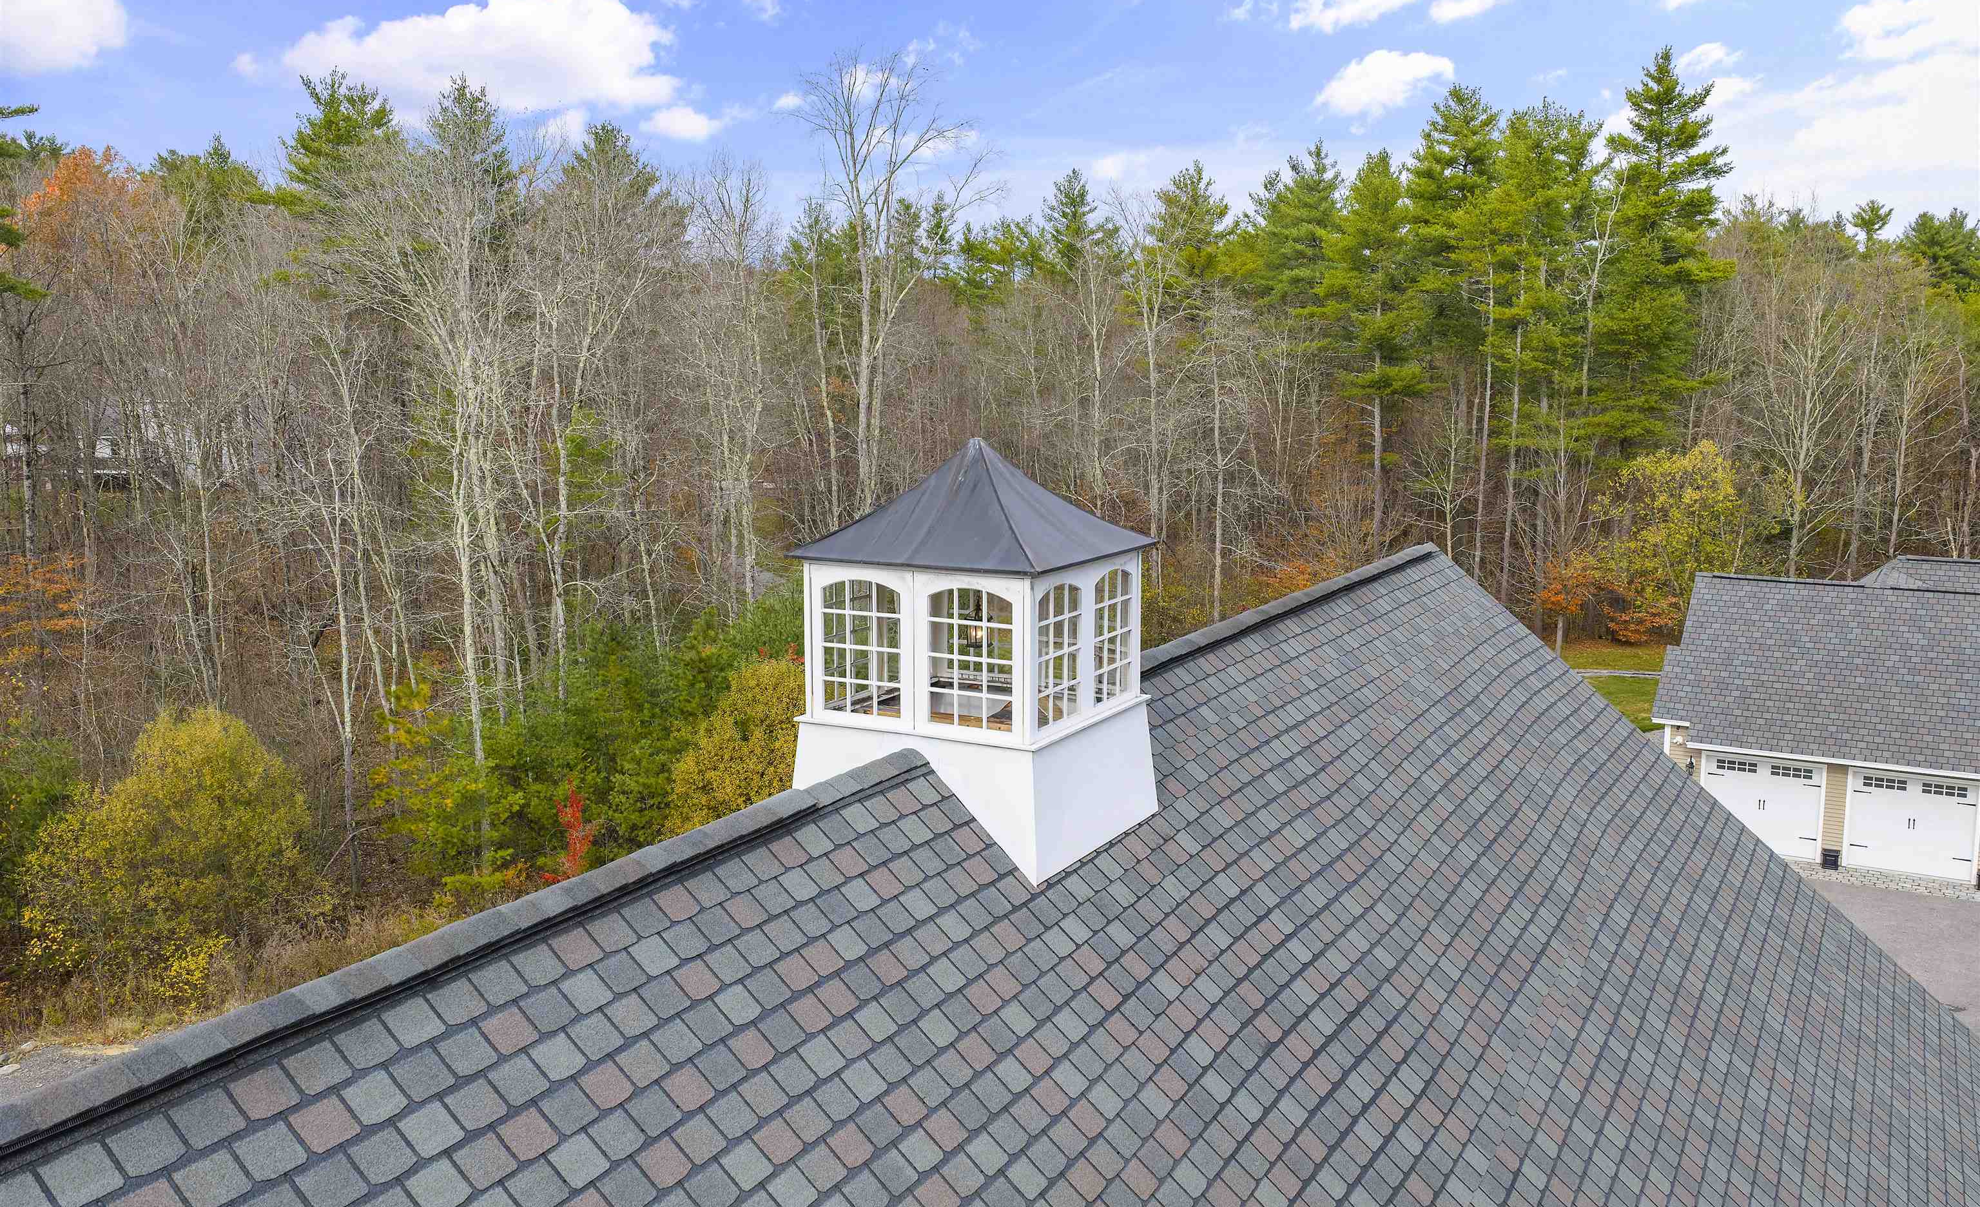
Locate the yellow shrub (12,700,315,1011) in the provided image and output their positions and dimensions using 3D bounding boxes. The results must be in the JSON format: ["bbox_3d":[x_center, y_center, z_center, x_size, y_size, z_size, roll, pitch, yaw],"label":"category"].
[{"bbox_3d":[-17.706,5.119,33.716,5.800,5.681,5.600,-5,10,-28],"label":"yellow shrub"}]

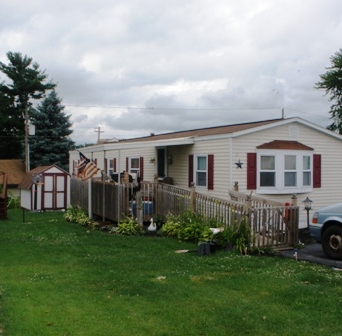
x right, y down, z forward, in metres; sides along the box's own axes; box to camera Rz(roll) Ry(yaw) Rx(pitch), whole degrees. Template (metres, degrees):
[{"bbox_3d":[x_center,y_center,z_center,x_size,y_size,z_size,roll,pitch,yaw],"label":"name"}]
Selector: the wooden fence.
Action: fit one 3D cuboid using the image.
[{"bbox_3d":[-0.658,1.093,15.140,2.350,1.500,10.700,0,1,-29],"label":"wooden fence"}]

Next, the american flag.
[{"bbox_3d":[-2.957,-0.078,16.500,0.850,1.050,0.300,0,1,-29],"label":"american flag"}]

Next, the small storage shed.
[{"bbox_3d":[-5.593,0.847,20.900,1.780,2.010,1.950,0,1,-29],"label":"small storage shed"}]

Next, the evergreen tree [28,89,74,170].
[{"bbox_3d":[-10.462,-2.051,40.984,4.300,9.540,4.300,0,1,-14],"label":"evergreen tree"}]

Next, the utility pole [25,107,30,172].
[{"bbox_3d":[-11.989,-1.359,38.991,0.300,7.770,0.300,0,1,-29],"label":"utility pole"}]

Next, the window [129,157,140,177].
[{"bbox_3d":[-1.478,0.033,18.632,0.100,0.950,1.000,0,1,-29],"label":"window"}]

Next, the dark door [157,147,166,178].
[{"bbox_3d":[-0.361,-0.189,16.590,0.100,1.060,0.620,0,1,-29],"label":"dark door"}]

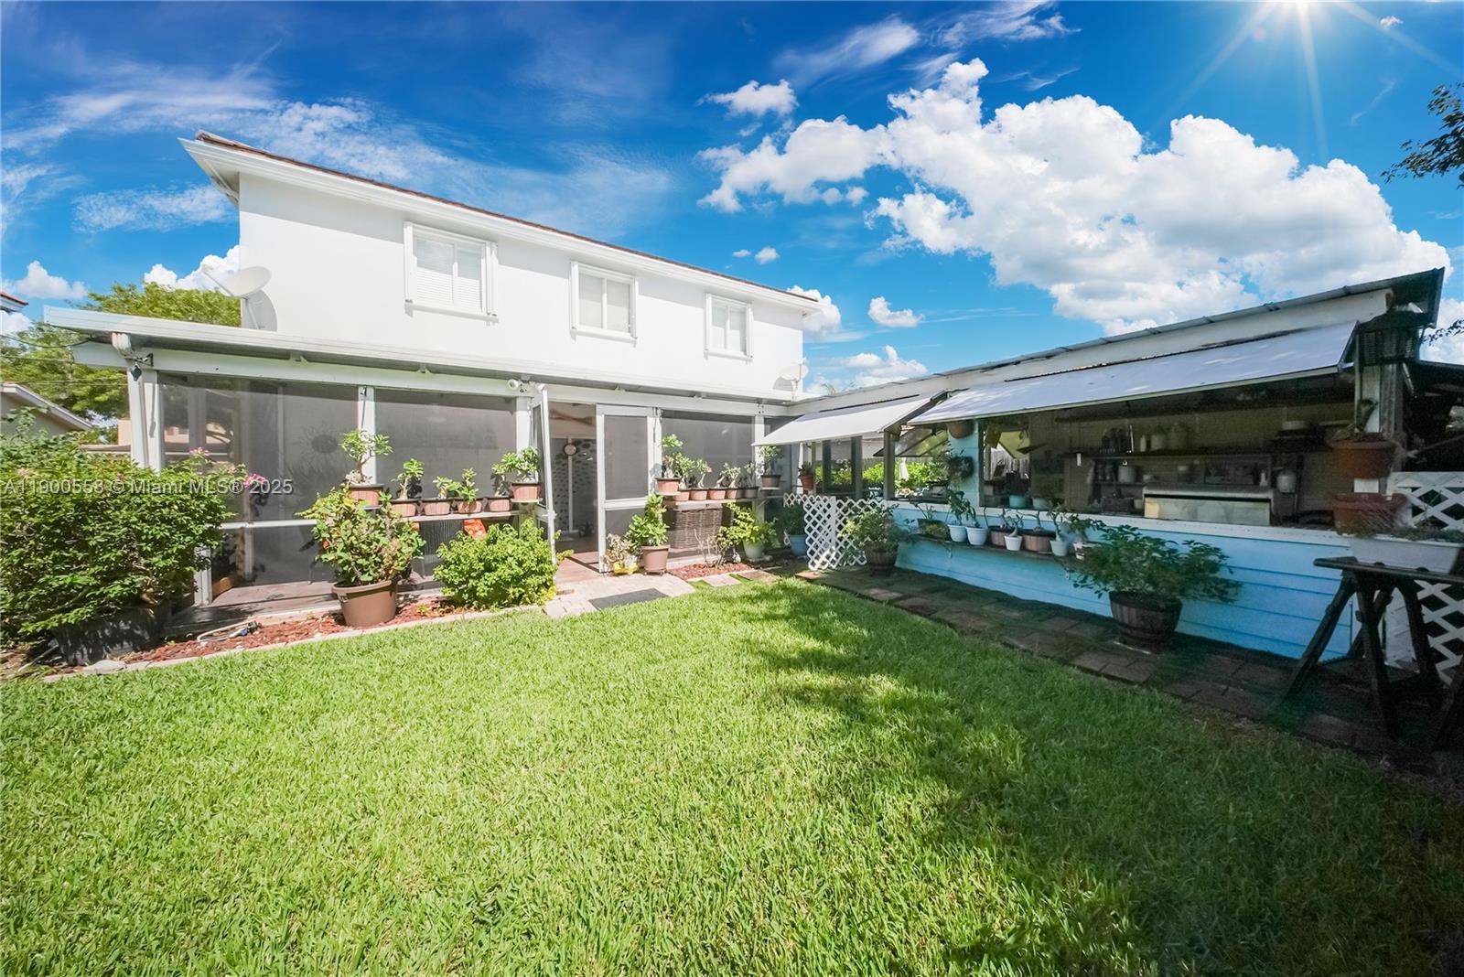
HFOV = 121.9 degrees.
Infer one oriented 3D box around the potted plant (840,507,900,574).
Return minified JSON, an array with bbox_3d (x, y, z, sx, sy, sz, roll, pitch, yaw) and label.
[{"bbox_3d":[1.922,0.665,5.461,0.600,0.870,0.680,-1,2,-32],"label":"potted plant"}]

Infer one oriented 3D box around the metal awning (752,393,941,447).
[{"bbox_3d":[1.464,-0.933,5.787,1.040,0.550,2.400,-1,2,-32],"label":"metal awning"}]

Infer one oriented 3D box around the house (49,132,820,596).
[{"bbox_3d":[-2.890,-2.120,8.691,10.100,6.200,8.500,-1,2,-29],"label":"house"}]

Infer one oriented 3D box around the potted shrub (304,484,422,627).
[{"bbox_3d":[-3.249,0.584,3.580,0.760,1.170,0.680,-1,2,-29],"label":"potted shrub"}]

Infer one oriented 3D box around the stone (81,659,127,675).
[{"bbox_3d":[-4.134,1.173,2.681,0.220,0.055,0.150,-1,2,-29],"label":"stone"}]

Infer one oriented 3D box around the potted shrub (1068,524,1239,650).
[{"bbox_3d":[3.227,0.735,3.152,0.780,0.900,0.900,-1,2,-32],"label":"potted shrub"}]

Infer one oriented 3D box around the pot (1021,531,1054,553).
[{"bbox_3d":[3.062,0.539,4.074,0.200,0.200,0.220,-1,2,-32],"label":"pot"}]

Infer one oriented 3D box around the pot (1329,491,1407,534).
[{"bbox_3d":[4.028,0.150,2.581,0.230,0.235,0.250,-1,2,-32],"label":"pot"}]

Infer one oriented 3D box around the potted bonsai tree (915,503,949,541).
[{"bbox_3d":[2.461,0.397,4.995,0.250,0.440,0.330,-1,2,-32],"label":"potted bonsai tree"}]

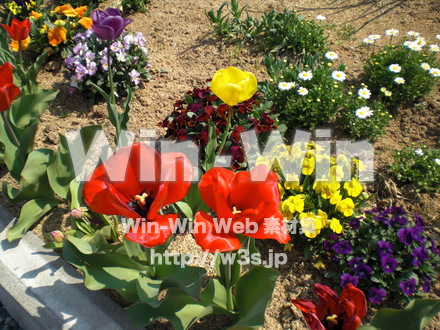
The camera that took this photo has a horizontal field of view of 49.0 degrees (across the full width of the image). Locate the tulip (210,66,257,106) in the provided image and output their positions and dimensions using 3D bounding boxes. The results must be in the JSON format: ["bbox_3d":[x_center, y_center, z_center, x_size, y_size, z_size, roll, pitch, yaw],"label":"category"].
[{"bbox_3d":[0.024,-0.141,0.870,0.081,0.060,0.076,0,46,0],"label":"tulip"}]

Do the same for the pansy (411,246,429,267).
[{"bbox_3d":[0.327,0.151,0.790,0.027,0.028,0.012,35,14,31],"label":"pansy"}]

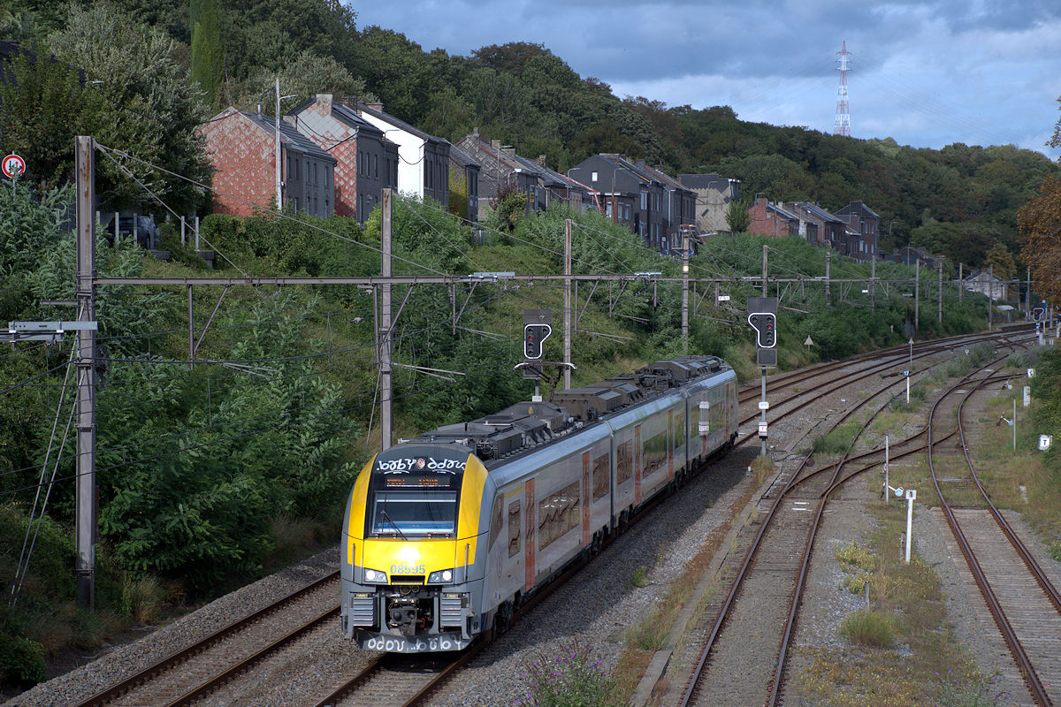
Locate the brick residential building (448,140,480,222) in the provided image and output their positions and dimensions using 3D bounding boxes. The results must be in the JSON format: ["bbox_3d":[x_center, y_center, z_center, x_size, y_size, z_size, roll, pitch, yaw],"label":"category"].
[{"bbox_3d":[-8.440,-15.710,284.940,6.500,7.810,5.000,0,1,10],"label":"brick residential building"}]

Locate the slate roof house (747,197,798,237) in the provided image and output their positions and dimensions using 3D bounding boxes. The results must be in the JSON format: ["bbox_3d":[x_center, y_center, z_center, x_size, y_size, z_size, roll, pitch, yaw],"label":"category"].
[{"bbox_3d":[32.690,-17.180,422.040,6.500,7.760,6.800,1,1,15],"label":"slate roof house"}]

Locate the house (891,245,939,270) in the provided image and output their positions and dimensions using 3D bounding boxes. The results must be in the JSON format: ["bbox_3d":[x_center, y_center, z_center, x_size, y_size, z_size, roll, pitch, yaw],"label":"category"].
[{"bbox_3d":[76.532,-18.336,620.000,6.800,6.300,11.000,0,1,21],"label":"house"}]

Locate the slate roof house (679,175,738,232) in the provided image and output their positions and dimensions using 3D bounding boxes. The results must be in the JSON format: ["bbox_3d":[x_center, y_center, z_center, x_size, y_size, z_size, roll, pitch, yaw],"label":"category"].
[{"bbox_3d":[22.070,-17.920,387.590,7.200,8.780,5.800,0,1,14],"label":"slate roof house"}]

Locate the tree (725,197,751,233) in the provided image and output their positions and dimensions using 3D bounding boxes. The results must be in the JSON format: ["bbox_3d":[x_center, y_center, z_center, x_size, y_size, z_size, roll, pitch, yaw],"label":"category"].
[{"bbox_3d":[26.802,-17.602,400.000,3.200,5.100,3.200,0,1,0],"label":"tree"}]

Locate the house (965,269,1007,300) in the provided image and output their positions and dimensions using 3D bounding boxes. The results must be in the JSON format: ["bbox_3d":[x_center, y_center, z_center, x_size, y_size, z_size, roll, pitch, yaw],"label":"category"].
[{"bbox_3d":[99.290,-14.730,673.940,8.300,7.270,8.500,0,1,10],"label":"house"}]

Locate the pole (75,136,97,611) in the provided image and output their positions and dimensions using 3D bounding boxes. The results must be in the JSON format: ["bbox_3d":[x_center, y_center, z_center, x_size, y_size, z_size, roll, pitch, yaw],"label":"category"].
[{"bbox_3d":[-9.702,0.463,67.500,0.360,10.400,0.360,0,1,7],"label":"pole"}]

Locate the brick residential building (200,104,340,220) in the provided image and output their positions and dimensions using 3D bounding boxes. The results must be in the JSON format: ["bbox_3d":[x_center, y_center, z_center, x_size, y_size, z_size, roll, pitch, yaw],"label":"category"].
[{"bbox_3d":[-19.954,-13.689,232.000,7.300,8.800,12.800,0,1,11],"label":"brick residential building"}]

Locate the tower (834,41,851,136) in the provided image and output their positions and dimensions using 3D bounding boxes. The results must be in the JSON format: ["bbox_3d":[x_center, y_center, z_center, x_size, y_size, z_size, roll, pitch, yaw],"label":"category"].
[{"bbox_3d":[187.020,-154.620,1850.000,10.500,64.470,7.500,-1,2,-34],"label":"tower"}]

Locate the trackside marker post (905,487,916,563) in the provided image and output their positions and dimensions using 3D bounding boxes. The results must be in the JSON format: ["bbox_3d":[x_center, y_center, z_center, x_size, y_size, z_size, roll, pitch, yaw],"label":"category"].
[{"bbox_3d":[9.997,4.548,81.500,0.270,1.970,0.100,2,1,6],"label":"trackside marker post"}]

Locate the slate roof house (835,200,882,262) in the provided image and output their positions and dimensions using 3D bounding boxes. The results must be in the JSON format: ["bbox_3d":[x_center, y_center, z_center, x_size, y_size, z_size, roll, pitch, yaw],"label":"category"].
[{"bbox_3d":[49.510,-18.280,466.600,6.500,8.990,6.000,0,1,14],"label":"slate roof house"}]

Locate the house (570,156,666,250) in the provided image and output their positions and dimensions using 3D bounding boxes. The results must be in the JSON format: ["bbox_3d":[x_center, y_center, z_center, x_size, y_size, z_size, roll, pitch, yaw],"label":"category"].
[{"bbox_3d":[9.505,-16.417,336.000,7.900,10.400,12.000,0,1,15],"label":"house"}]

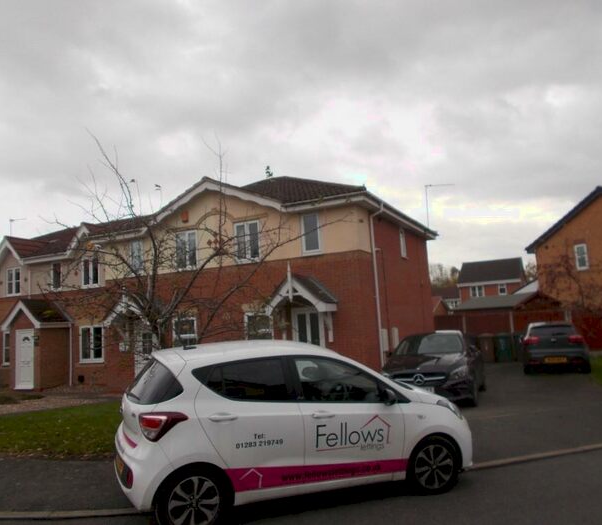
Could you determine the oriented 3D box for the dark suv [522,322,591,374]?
[{"bbox_3d":[7.742,2.578,16.276,1.770,1.480,4.250,-6,-7,23],"label":"dark suv"}]

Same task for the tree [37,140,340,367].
[{"bbox_3d":[-1.937,0.338,9.534,5.100,5.150,4.800,-2,-7,-12],"label":"tree"}]

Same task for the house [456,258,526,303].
[{"bbox_3d":[20.023,3.495,54.446,5.740,7.450,7.800,-7,-7,25],"label":"house"}]

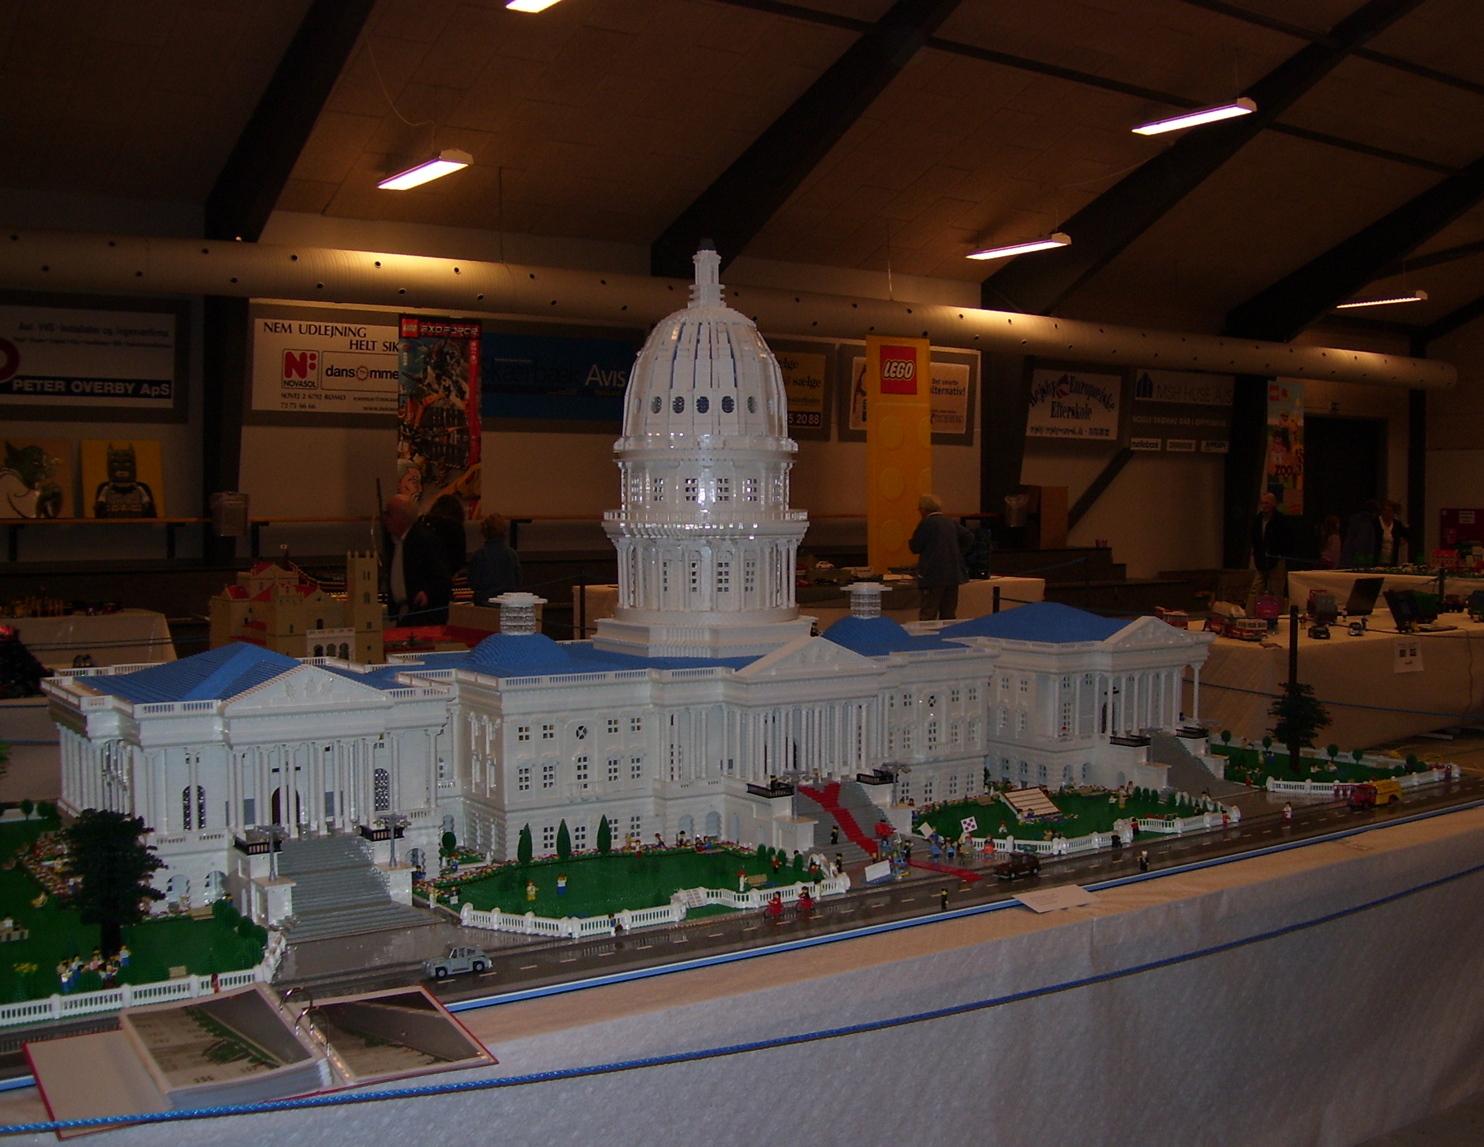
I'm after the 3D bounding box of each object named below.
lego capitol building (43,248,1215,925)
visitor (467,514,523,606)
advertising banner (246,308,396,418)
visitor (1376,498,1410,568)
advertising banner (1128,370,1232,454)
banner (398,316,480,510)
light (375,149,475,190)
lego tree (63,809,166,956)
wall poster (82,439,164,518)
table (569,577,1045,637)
[{"bbox_3d":[-0.024,-0.111,4.241,3.310,1.531,1.170,-2,3,-33],"label":"lego capitol building"},{"bbox_3d":[-2.089,0.260,13.511,0.460,1.524,0.300,-1,3,-27],"label":"visitor"},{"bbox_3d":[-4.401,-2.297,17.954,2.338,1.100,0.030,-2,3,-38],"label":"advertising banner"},{"bbox_3d":[8.999,-0.194,22.019,0.520,1.680,0.360,1,2,18],"label":"visitor"},{"bbox_3d":[6.671,-2.453,24.100,2.350,1.220,0.040,-2,7,-35],"label":"advertising banner"},{"bbox_3d":[-3.431,-1.782,18.102,1.018,2.270,0.020,-2,3,-38],"label":"banner"},{"bbox_3d":[-2.352,-2.963,11.695,0.240,0.085,1.180,-2,3,-38],"label":"light"},{"bbox_3d":[-1.160,0.572,2.942,0.182,0.277,0.182,-2,3,-33],"label":"lego tree"},{"bbox_3d":[-5.979,-0.907,15.350,0.750,0.750,0.030,-2,-5,-35],"label":"wall poster"},{"bbox_3d":[0.888,0.472,17.462,5.200,0.730,1.500,-2,3,-35],"label":"table"}]

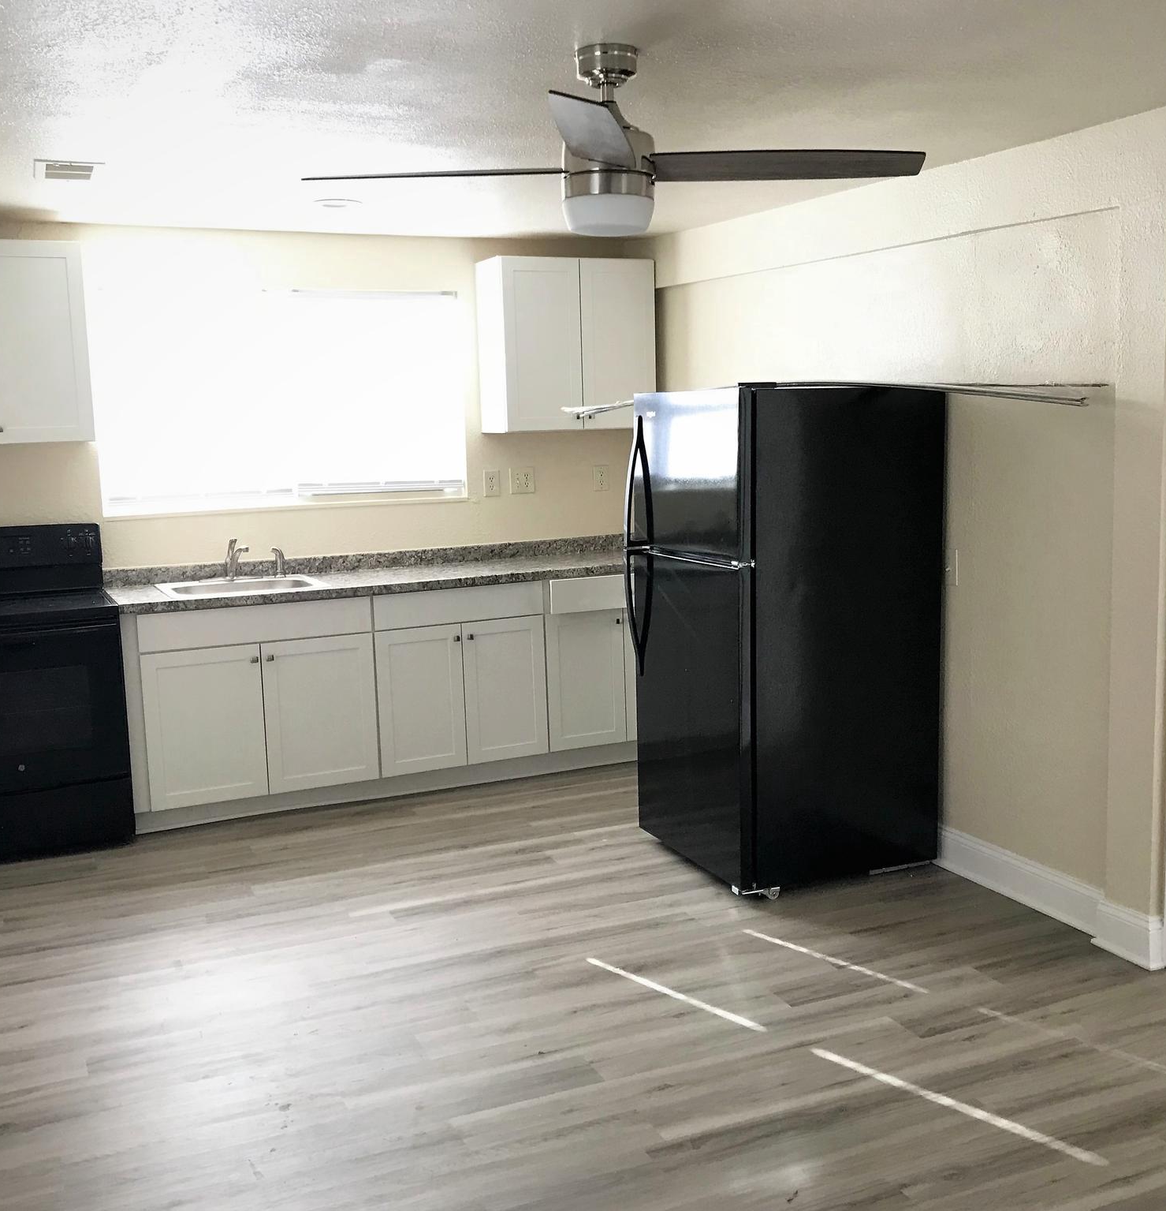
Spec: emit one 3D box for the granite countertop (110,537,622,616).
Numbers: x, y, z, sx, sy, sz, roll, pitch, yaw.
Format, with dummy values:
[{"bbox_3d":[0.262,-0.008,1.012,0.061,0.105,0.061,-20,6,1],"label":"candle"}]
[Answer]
[{"bbox_3d":[-0.769,-0.159,5.698,2.460,0.111,0.643,-5,9,-25],"label":"granite countertop"}]

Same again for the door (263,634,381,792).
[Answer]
[{"bbox_3d":[-1.058,0.433,5.285,0.455,0.611,0.020,-5,9,-25],"label":"door"}]

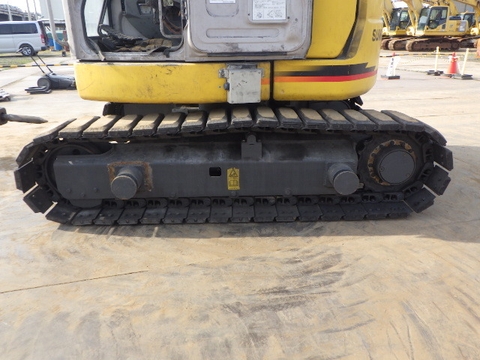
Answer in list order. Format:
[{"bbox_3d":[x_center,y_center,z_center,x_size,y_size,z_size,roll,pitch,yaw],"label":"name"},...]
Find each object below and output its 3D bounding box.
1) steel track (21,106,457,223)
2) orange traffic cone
[{"bbox_3d":[-0.039,-0.109,2.738,2.855,0.690,0.455,-1,21,0],"label":"steel track"},{"bbox_3d":[6.300,-3.400,11.427,0.390,0.700,0.390,-1,21,0],"label":"orange traffic cone"}]

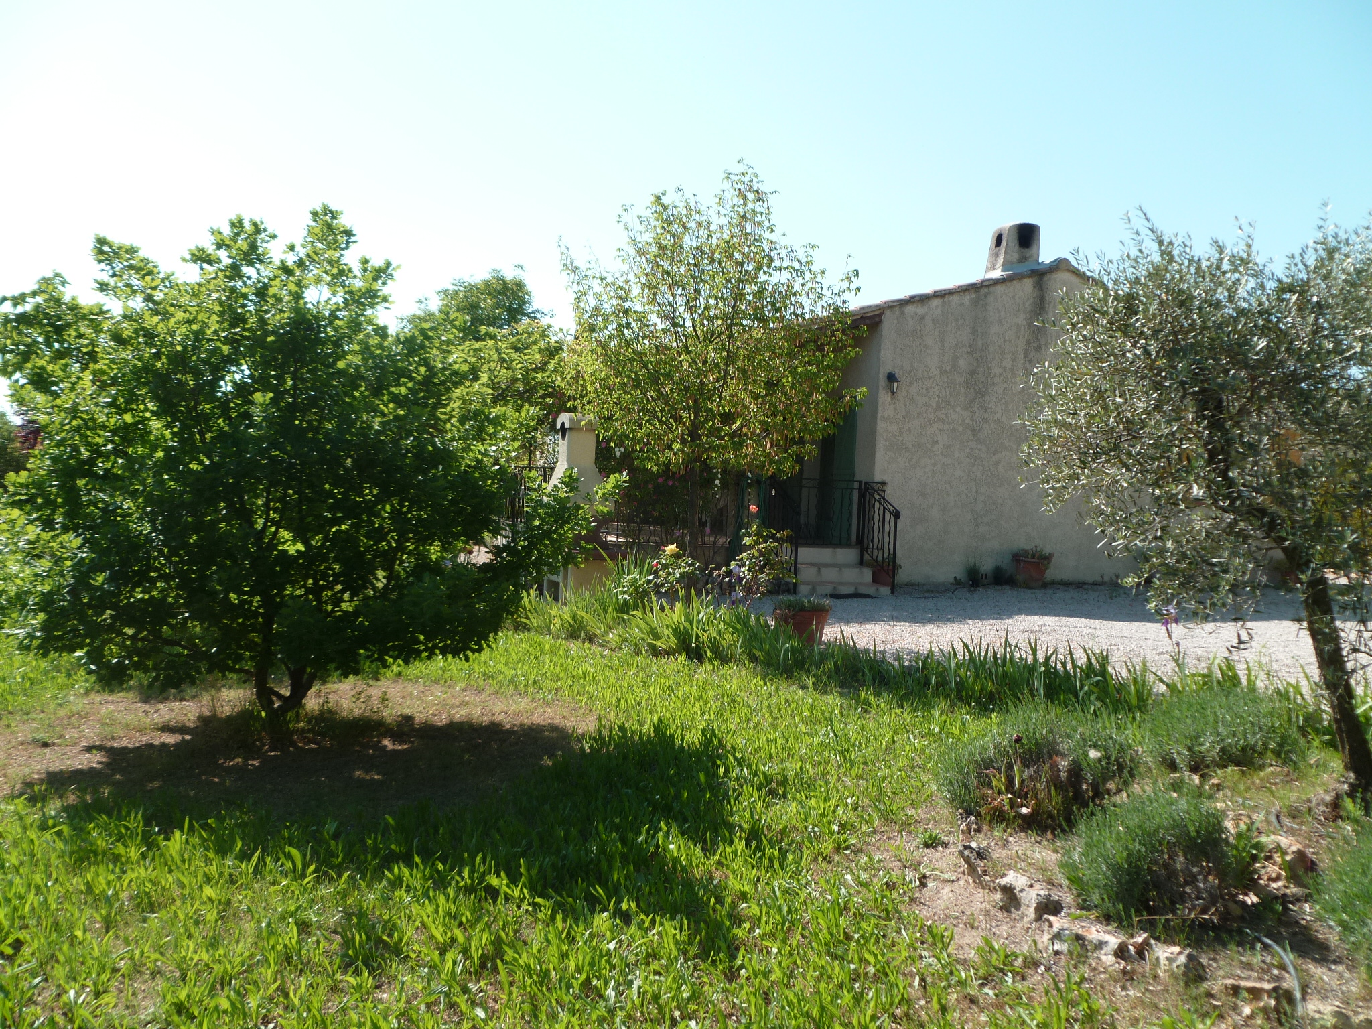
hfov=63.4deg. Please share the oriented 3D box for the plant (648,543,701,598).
[{"bbox_3d":[-0.123,0.584,11.100,0.530,0.600,0.500,2,3,-1],"label":"plant"}]

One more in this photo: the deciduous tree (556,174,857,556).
[{"bbox_3d":[0.281,-1.371,11.400,3.100,4.500,2.900,2,3,1],"label":"deciduous tree"}]

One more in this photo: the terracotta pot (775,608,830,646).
[{"bbox_3d":[1.032,1.008,9.800,0.480,0.350,0.480,2,3,6],"label":"terracotta pot"}]

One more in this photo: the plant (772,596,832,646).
[{"bbox_3d":[1.027,0.946,9.800,0.530,0.470,0.510,2,3,6],"label":"plant"}]

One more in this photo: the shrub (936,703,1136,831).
[{"bbox_3d":[1.656,1.184,5.250,0.940,0.470,0.850,3,3,18],"label":"shrub"}]

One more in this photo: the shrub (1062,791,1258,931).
[{"bbox_3d":[1.778,1.273,4.150,0.740,0.430,0.700,3,3,24],"label":"shrub"}]

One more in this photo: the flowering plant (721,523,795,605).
[{"bbox_3d":[0.716,0.521,10.900,0.710,0.860,0.650,2,3,4],"label":"flowering plant"}]

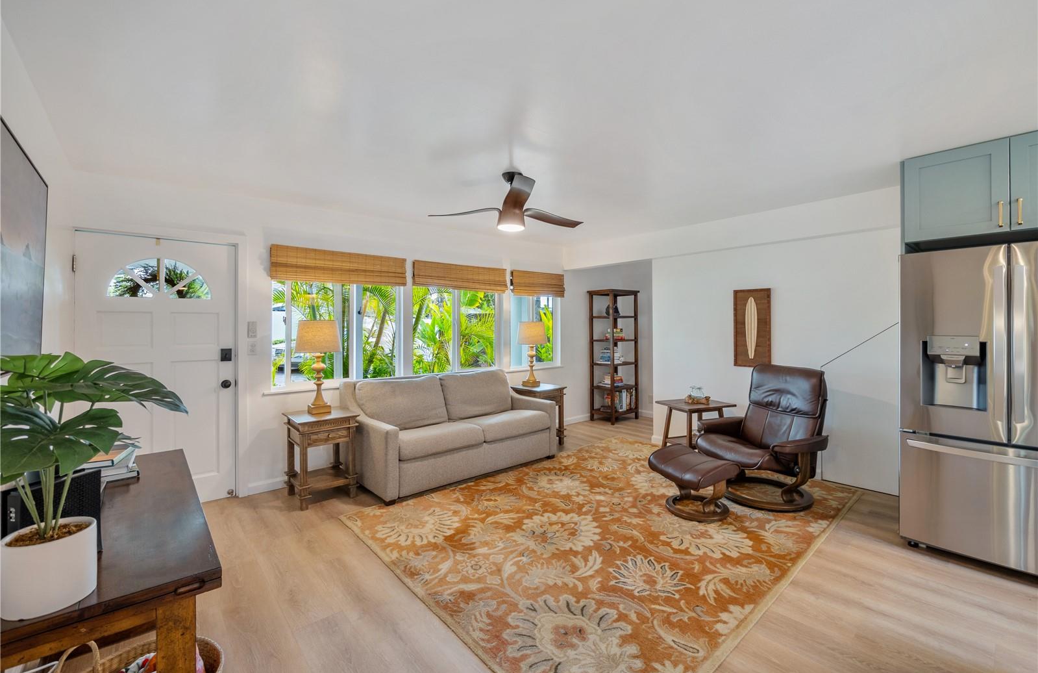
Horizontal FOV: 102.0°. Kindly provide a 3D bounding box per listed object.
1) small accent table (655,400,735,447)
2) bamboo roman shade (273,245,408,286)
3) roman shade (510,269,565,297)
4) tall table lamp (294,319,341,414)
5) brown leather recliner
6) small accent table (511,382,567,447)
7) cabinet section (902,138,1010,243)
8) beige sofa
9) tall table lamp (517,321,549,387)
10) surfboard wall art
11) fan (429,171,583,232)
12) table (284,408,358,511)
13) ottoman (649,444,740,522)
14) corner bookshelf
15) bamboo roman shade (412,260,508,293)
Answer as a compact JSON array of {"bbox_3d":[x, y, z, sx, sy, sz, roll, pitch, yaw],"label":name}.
[{"bbox_3d":[1.783,0.978,4.274,0.580,0.605,0.460,0,1,-22],"label":"small accent table"},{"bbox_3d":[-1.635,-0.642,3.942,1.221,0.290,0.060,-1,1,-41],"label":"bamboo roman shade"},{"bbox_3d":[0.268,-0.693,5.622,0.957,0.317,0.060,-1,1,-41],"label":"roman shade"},{"bbox_3d":[-1.696,0.251,3.563,0.390,0.780,0.390,-1,1,-41],"label":"tall table lamp"},{"bbox_3d":[1.951,0.776,3.378,0.770,1.025,0.790,0,1,-19],"label":"brown leather recliner"},{"bbox_3d":[0.247,0.942,5.091,0.470,0.650,0.490,-1,1,-41],"label":"small accent table"},{"bbox_3d":[2.746,-0.840,2.623,0.530,0.510,0.430,-1,2,-40],"label":"cabinet section"},{"bbox_3d":[-0.647,0.846,4.206,1.850,0.870,0.970,-1,1,-41],"label":"beige sofa"},{"bbox_3d":[0.166,0.213,5.084,0.365,0.784,0.365,0,1,0],"label":"tall table lamp"},{"bbox_3d":[2.294,-0.082,4.146,0.030,0.771,0.344,-1,1,-41],"label":"surfboard wall art"},{"bbox_3d":[-0.038,-0.984,2.975,1.300,0.410,1.200,0,1,-8],"label":"fan"},{"bbox_3d":[-1.616,0.968,3.459,0.460,0.650,0.490,-1,1,-41],"label":"table"},{"bbox_3d":[1.319,1.097,3.132,0.430,0.405,0.550,0,1,-21],"label":"ottoman"},{"bbox_3d":[1.438,0.294,6.338,0.629,1.932,0.436,-1,1,-41],"label":"corner bookshelf"},{"bbox_3d":[-0.619,-0.663,4.753,1.260,0.275,0.070,-1,1,-41],"label":"bamboo roman shade"}]

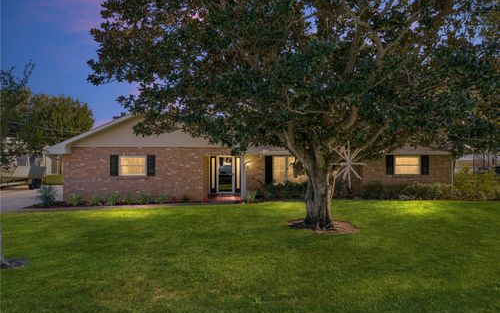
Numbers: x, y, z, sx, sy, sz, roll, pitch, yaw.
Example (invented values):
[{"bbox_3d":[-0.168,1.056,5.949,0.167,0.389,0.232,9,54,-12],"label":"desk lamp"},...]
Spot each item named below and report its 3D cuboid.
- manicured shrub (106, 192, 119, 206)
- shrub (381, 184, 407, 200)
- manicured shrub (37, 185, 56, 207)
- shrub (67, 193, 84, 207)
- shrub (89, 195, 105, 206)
[{"bbox_3d":[-6.191,1.936,17.500,0.540,0.630,0.550,0,0,0],"label":"manicured shrub"},{"bbox_3d":[6.977,1.750,18.900,1.264,0.778,1.000,0,0,0],"label":"shrub"},{"bbox_3d":[-8.900,1.706,17.000,0.875,0.962,0.850,0,0,0],"label":"manicured shrub"},{"bbox_3d":[-7.767,1.914,17.300,0.801,0.623,0.700,0,0,0],"label":"shrub"},{"bbox_3d":[-6.871,1.970,17.400,0.716,0.537,0.620,0,0,0],"label":"shrub"}]

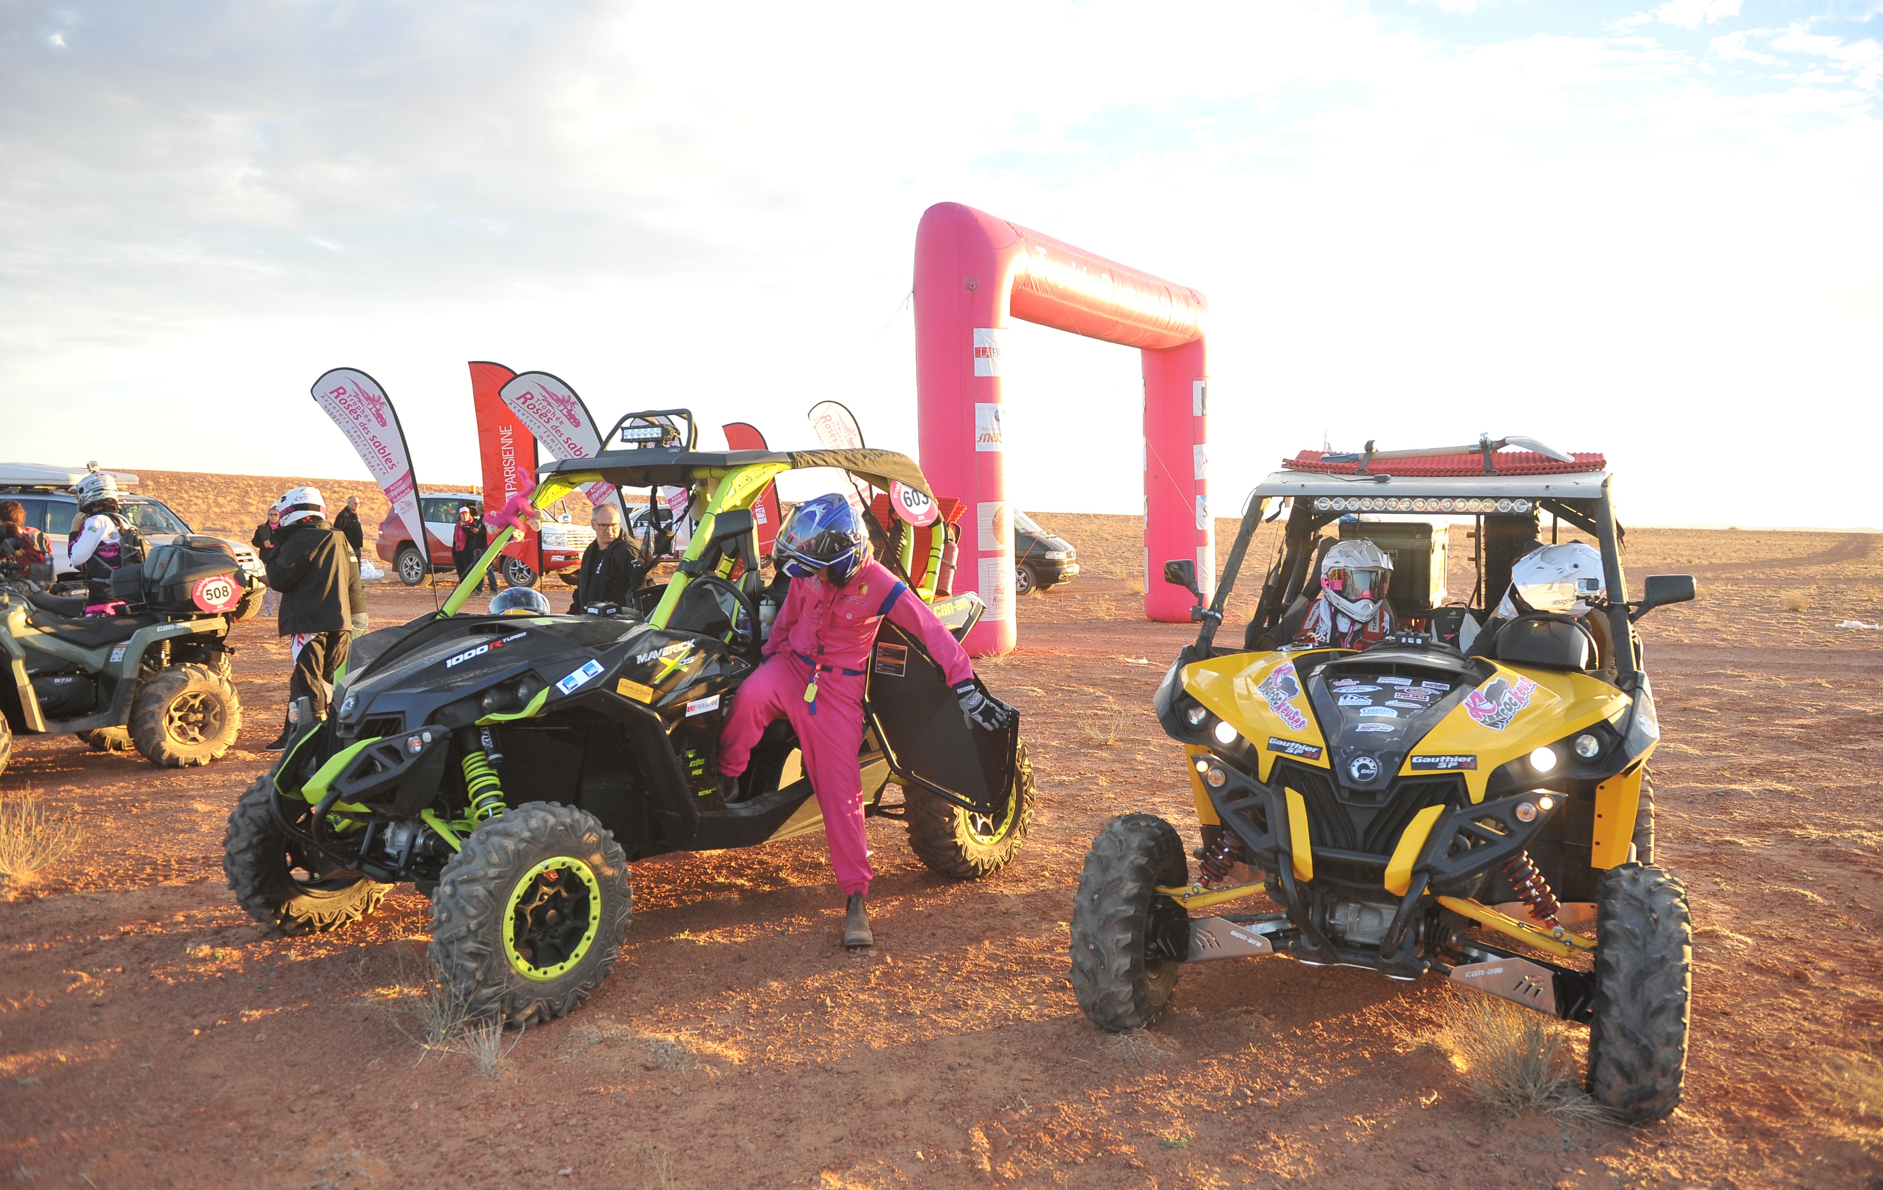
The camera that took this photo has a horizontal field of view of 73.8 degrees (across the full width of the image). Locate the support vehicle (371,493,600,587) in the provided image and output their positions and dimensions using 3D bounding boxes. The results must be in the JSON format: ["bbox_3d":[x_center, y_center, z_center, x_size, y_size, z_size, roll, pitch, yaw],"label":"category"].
[{"bbox_3d":[-9.439,-1.145,26.584,4.950,1.900,1.970,2,4,22],"label":"support vehicle"}]

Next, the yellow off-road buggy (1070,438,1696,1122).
[{"bbox_3d":[1.728,0.334,4.596,1.640,1.940,3.000,2,4,26],"label":"yellow off-road buggy"}]

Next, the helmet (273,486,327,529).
[{"bbox_3d":[-4.116,-0.561,8.050,0.340,0.280,0.260,-13,1,9],"label":"helmet"}]

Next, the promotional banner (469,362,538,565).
[{"bbox_3d":[-5.910,-1.450,17.000,0.950,3.300,0.150,0,3,-5],"label":"promotional banner"}]

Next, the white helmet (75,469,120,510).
[{"bbox_3d":[-6.125,-0.752,9.100,0.340,0.280,0.260,-2,3,7],"label":"white helmet"}]

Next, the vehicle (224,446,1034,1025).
[{"bbox_3d":[-1.106,0.313,5.152,1.640,1.860,3.000,3,4,40],"label":"vehicle"}]

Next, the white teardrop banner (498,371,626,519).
[{"bbox_3d":[-4.905,-1.361,16.500,1.750,3.150,0.150,0,3,-5],"label":"white teardrop banner"}]

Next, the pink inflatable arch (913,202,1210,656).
[{"bbox_3d":[2.036,-2.094,17.356,1.000,5.300,7.330,3,4,33],"label":"pink inflatable arch"}]

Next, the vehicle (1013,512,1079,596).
[{"bbox_3d":[0.682,-1.023,28.244,4.700,1.860,1.840,2,4,20],"label":"vehicle"}]

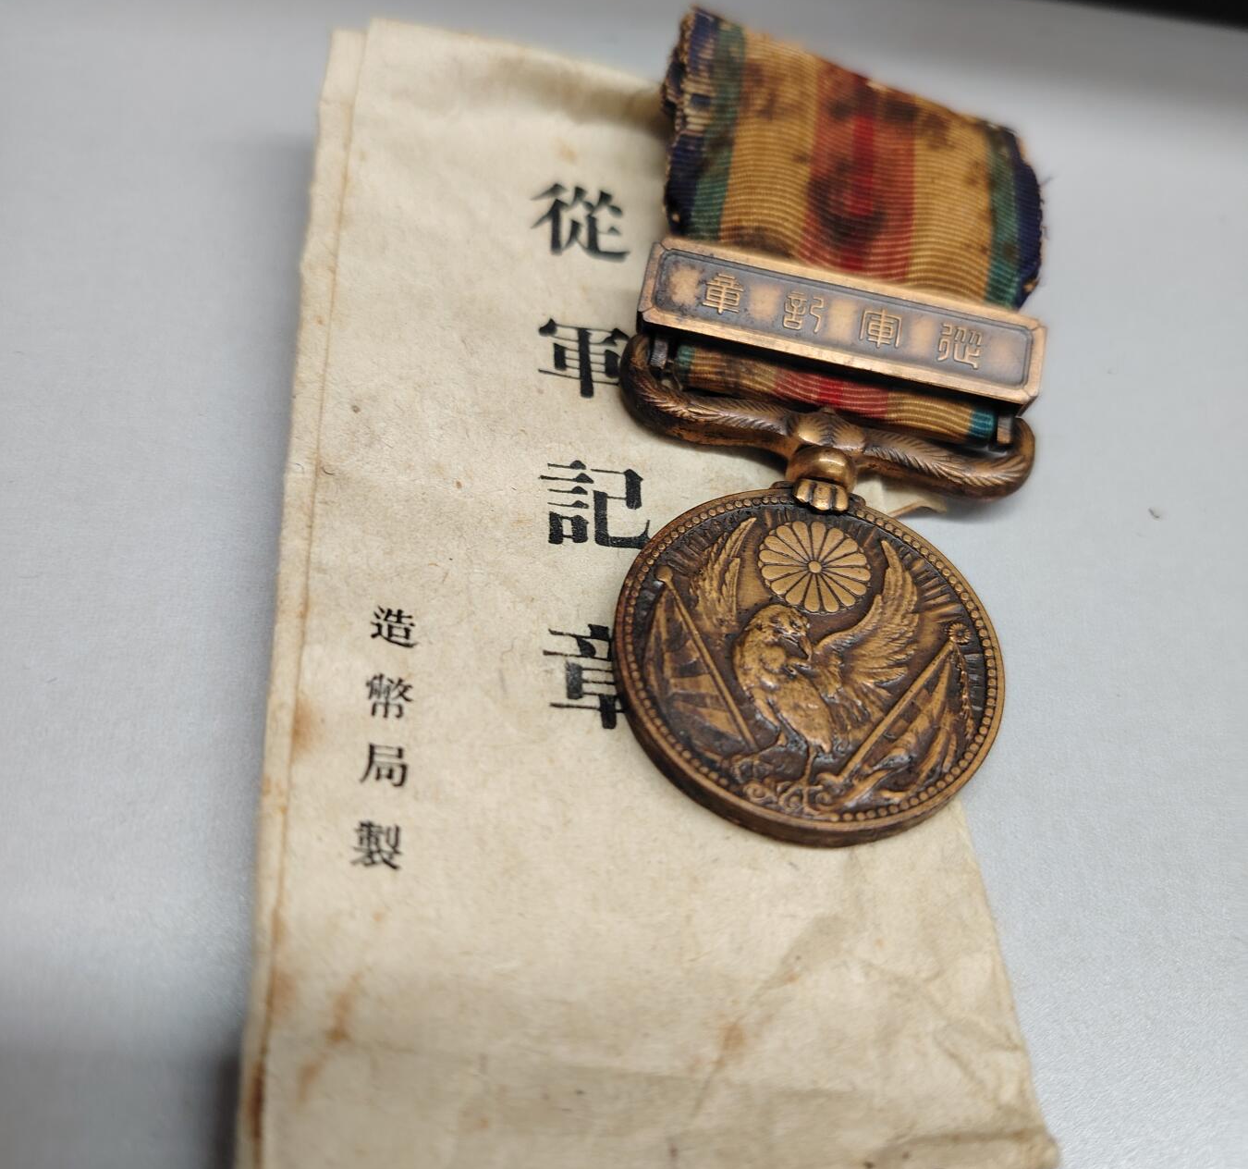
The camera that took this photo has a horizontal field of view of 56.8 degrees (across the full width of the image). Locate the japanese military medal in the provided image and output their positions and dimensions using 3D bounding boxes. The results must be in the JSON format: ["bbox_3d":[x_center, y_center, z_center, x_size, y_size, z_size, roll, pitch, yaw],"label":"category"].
[{"bbox_3d":[0.019,-0.022,0.105,0.039,0.009,0.094,11,55,0],"label":"japanese military medal"}]

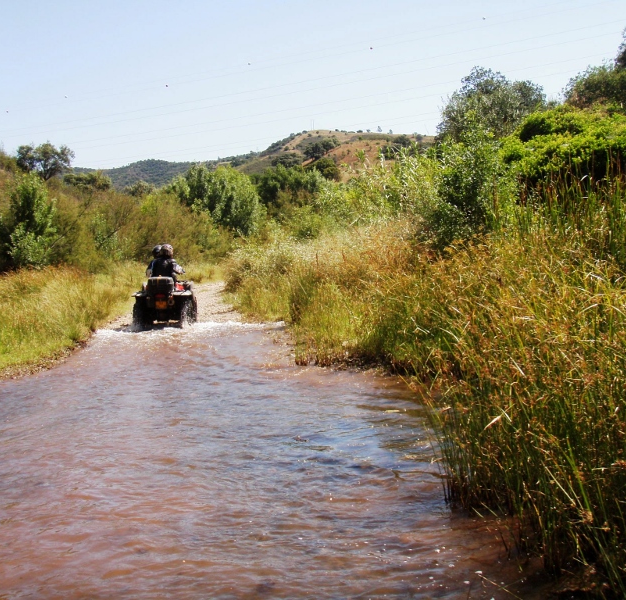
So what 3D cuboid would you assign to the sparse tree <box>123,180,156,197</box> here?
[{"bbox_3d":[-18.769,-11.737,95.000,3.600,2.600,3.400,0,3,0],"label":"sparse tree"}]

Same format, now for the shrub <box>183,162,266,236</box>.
[{"bbox_3d":[-4.535,-4.945,45.000,4.200,4.100,3.900,0,3,0],"label":"shrub"}]

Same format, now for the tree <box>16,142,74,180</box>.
[{"bbox_3d":[-22.930,-11.743,75.000,5.000,3.500,4.500,0,3,0],"label":"tree"}]

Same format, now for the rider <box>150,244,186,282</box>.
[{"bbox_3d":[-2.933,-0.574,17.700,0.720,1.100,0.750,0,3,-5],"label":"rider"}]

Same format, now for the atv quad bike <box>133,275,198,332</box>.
[{"bbox_3d":[-3.027,0.041,17.900,1.200,1.120,2.050,0,3,-5],"label":"atv quad bike"}]

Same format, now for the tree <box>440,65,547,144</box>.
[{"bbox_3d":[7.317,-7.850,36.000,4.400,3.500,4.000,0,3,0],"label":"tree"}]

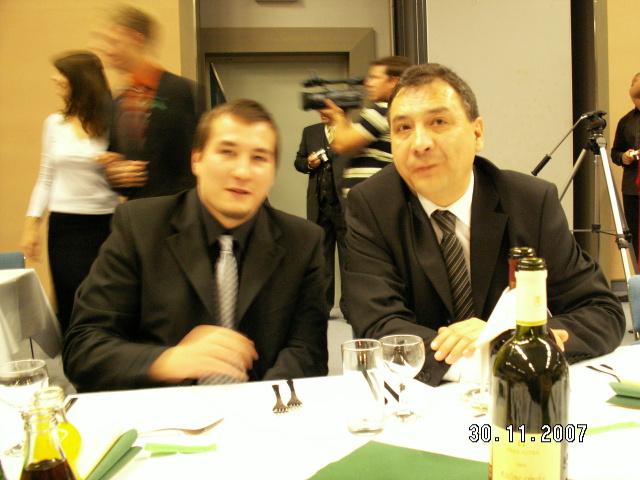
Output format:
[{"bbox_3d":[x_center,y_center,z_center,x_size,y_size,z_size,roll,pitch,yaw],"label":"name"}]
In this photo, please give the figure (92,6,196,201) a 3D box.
[{"bbox_3d":[-0.666,-0.008,2.518,0.560,1.810,0.420,3,6,37],"label":"figure"}]

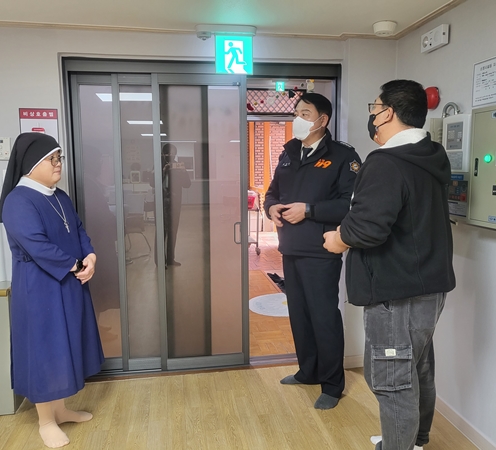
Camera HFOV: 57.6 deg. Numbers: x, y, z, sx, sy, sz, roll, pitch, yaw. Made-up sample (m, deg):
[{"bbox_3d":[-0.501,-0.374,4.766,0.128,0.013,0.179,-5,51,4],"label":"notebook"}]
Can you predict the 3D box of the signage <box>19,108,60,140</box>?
[{"bbox_3d":[-1.243,-0.543,2.700,0.215,0.295,0.008,-2,8,-9],"label":"signage"}]

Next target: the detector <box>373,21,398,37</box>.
[{"bbox_3d":[0.827,-1.174,2.715,0.138,0.055,0.138,-2,8,-9],"label":"detector"}]

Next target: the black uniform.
[{"bbox_3d":[0.384,0.238,2.699,0.570,1.600,0.420,6,10,42],"label":"black uniform"}]

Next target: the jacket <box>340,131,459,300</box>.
[{"bbox_3d":[0.694,-0.035,2.078,0.460,0.700,0.560,7,10,43],"label":"jacket"}]

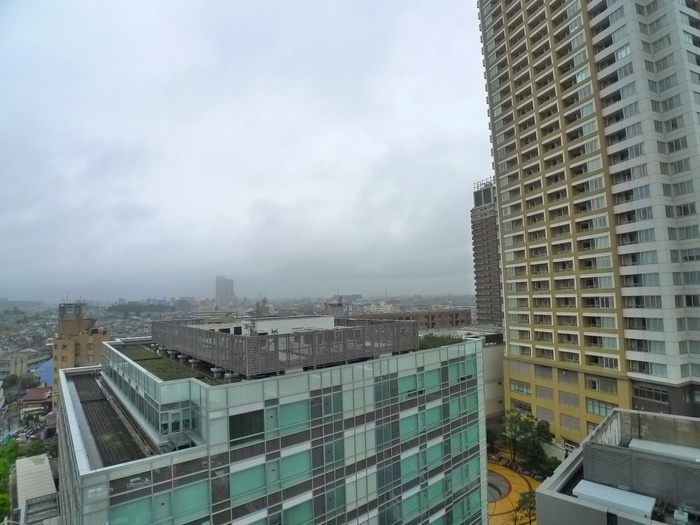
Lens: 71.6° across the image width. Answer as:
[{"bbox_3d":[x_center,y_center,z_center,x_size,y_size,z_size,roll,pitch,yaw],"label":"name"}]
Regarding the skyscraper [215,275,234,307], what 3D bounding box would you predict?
[{"bbox_3d":[-336.184,79.023,1300.000,46.000,93.000,36.000,0,-4,-15],"label":"skyscraper"}]

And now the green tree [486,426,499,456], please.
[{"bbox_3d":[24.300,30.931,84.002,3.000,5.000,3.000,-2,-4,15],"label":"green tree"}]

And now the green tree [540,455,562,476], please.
[{"bbox_3d":[31.137,31.137,74.806,3.400,3.000,3.300,-3,-4,22],"label":"green tree"}]

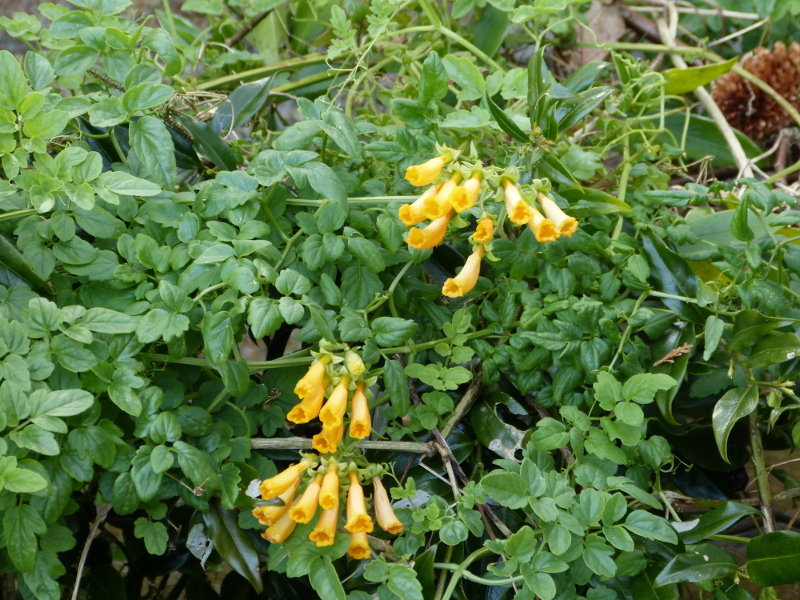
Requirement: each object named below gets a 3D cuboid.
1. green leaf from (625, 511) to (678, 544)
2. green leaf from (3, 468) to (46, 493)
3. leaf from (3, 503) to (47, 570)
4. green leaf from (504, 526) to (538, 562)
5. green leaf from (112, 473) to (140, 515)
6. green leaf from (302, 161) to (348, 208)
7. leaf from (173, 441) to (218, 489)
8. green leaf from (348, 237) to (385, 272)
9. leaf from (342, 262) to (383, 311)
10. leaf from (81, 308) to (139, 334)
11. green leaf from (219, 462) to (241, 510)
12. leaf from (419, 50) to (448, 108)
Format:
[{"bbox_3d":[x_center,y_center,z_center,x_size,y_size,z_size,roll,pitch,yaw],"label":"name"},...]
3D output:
[{"bbox_3d":[0.123,0.112,2.130,0.028,0.006,0.014,20,59,13],"label":"green leaf"},{"bbox_3d":[-0.220,0.106,2.550,0.025,0.008,0.018,4,53,-4],"label":"green leaf"},{"bbox_3d":[-0.174,0.110,2.011,0.017,0.033,0.007,-3,-17,-7],"label":"leaf"},{"bbox_3d":[0.072,0.145,2.570,0.018,0.024,0.008,17,-21,13],"label":"green leaf"},{"bbox_3d":[-0.150,0.106,2.380,0.015,0.025,0.005,7,-23,3],"label":"green leaf"},{"bbox_3d":[-0.036,-0.056,2.129,0.016,0.008,0.031,-34,74,-31],"label":"green leaf"},{"bbox_3d":[-0.121,0.098,2.580,0.019,0.010,0.036,-38,77,-22],"label":"leaf"},{"bbox_3d":[-0.020,-0.028,2.630,0.018,0.008,0.029,-38,72,-26],"label":"green leaf"},{"bbox_3d":[-0.023,-0.008,2.645,0.025,0.030,0.009,-5,-21,-2],"label":"leaf"},{"bbox_3d":[-0.159,0.012,2.370,0.033,0.005,0.016,5,53,3],"label":"leaf"},{"bbox_3d":[-0.093,0.102,2.380,0.013,0.027,0.006,-6,-22,13],"label":"green leaf"},{"bbox_3d":[0.018,-0.116,2.280,0.015,0.031,0.006,0,-3,-6],"label":"leaf"}]

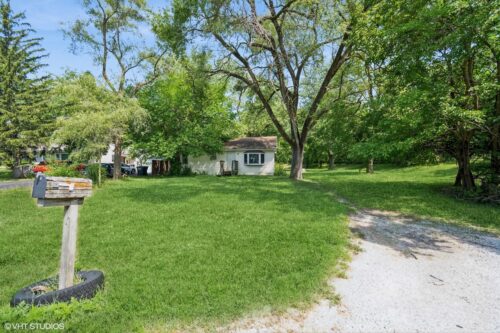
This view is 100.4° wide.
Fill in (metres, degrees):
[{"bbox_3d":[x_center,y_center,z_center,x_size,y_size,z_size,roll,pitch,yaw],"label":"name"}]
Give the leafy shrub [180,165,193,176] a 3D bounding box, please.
[{"bbox_3d":[-6.900,0.430,22.700,1.250,1.300,1.250,0,0,0],"label":"leafy shrub"}]

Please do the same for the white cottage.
[{"bbox_3d":[-1.475,-1.300,26.492,9.800,4.600,7.600,0,0,9],"label":"white cottage"}]

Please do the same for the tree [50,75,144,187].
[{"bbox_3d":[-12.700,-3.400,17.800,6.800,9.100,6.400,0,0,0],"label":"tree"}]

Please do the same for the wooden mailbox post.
[{"bbox_3d":[-2.090,0.750,2.360,0.190,1.370,0.510,0,0,11],"label":"wooden mailbox post"}]

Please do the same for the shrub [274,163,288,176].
[{"bbox_3d":[3.500,0.330,23.200,1.450,1.500,1.400,0,0,0],"label":"shrub"}]

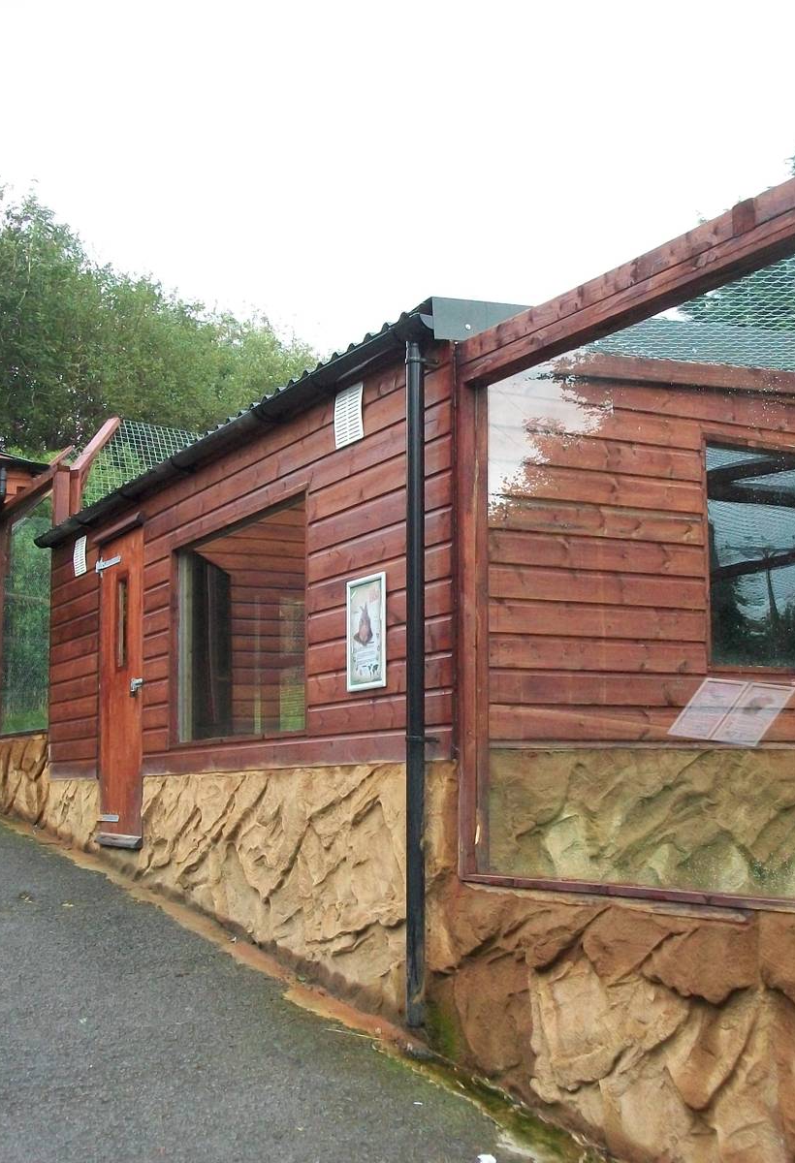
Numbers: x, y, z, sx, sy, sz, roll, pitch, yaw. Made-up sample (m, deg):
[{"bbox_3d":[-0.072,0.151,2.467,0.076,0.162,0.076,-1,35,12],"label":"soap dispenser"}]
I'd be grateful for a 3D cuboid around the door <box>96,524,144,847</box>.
[{"bbox_3d":[-1.764,0.670,9.127,0.070,1.946,0.888,4,-10,-28],"label":"door"}]

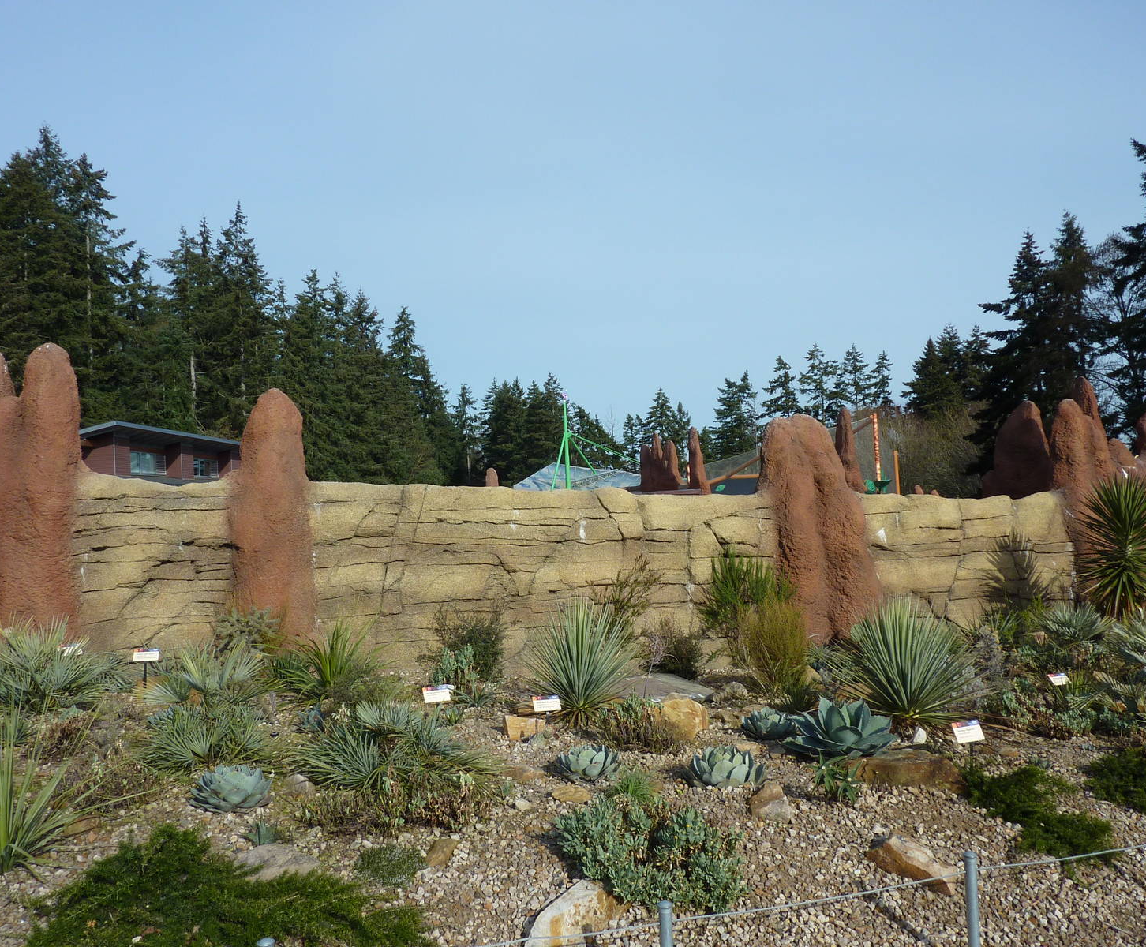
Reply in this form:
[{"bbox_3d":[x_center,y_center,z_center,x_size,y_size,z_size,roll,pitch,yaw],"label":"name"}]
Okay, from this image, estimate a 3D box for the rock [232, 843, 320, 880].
[{"bbox_3d":[-1.047,1.378,3.220,0.295,0.090,0.210,-3,-2,0],"label":"rock"}]

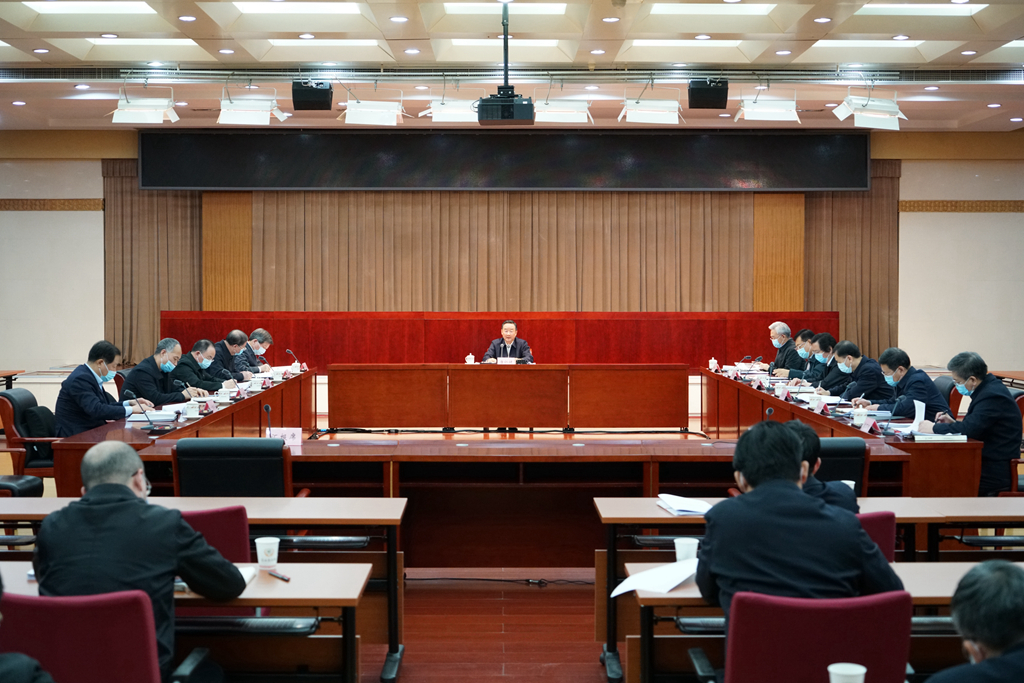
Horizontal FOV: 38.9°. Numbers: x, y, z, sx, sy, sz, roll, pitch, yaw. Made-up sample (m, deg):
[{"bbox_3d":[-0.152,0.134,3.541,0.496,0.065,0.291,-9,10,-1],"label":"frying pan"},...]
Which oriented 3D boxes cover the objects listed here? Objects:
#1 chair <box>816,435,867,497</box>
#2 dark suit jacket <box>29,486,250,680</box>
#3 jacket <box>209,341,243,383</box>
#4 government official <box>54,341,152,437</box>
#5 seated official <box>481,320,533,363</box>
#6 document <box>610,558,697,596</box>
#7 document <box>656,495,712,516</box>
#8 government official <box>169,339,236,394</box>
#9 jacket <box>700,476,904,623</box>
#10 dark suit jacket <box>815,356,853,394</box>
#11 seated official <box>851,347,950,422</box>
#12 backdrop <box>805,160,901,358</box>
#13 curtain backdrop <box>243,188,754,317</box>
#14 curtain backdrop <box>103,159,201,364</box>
[{"bbox_3d":[1.446,0.917,7.100,0.660,0.960,0.660,0,2,0],"label":"chair"},{"bbox_3d":[-1.066,0.667,4.201,0.600,0.560,0.550,0,2,6],"label":"dark suit jacket"},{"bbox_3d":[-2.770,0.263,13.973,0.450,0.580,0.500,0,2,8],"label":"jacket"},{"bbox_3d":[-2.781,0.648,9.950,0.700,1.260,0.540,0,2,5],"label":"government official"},{"bbox_3d":[-0.041,0.381,17.150,0.580,1.260,0.740,0,2,0],"label":"seated official"},{"bbox_3d":[0.483,0.722,4.446,0.220,0.070,0.300,2,3,45],"label":"document"},{"bbox_3d":[0.770,0.693,6.234,0.210,0.045,0.297,0,2,-11],"label":"document"},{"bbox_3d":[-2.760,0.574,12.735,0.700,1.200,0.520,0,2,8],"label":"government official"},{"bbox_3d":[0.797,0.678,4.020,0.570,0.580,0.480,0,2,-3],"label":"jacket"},{"bbox_3d":[2.869,0.377,12.750,0.500,0.580,0.520,0,2,-3],"label":"dark suit jacket"},{"bbox_3d":[2.759,0.657,10.250,0.700,1.220,0.540,0,2,-9],"label":"seated official"},{"bbox_3d":[4.835,-1.107,20.600,1.370,2.950,0.180,0,2,0],"label":"backdrop"},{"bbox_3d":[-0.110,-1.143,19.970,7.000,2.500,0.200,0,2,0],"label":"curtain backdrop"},{"bbox_3d":[-4.956,-1.088,19.972,1.360,2.820,0.200,0,2,0],"label":"curtain backdrop"}]

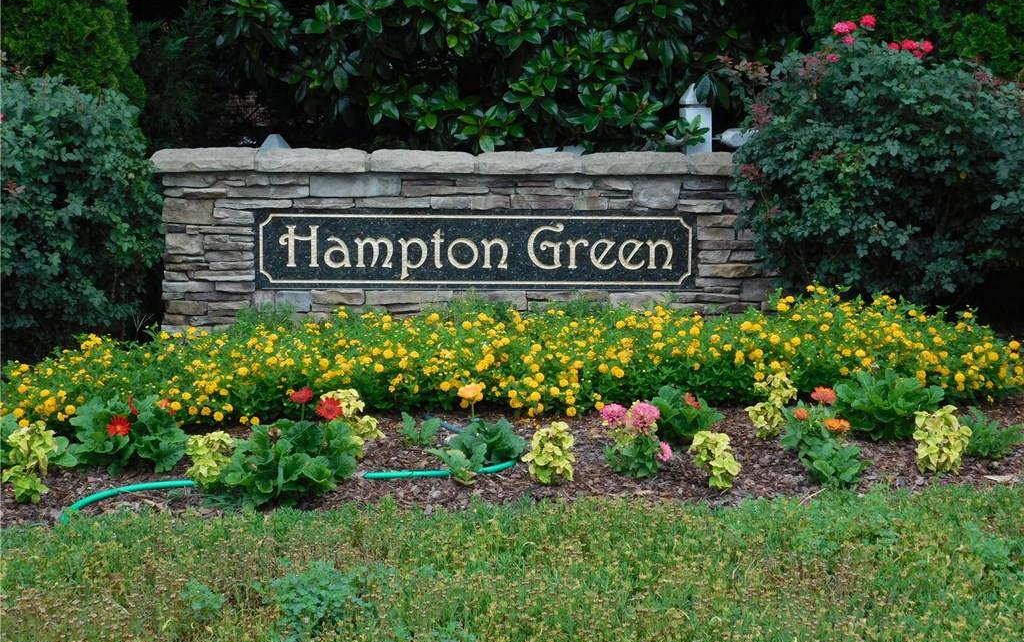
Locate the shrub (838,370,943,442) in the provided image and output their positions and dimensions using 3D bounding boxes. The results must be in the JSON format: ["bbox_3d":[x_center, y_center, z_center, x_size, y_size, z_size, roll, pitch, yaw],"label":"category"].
[{"bbox_3d":[1.589,0.356,6.350,0.454,0.269,0.420,0,7,0],"label":"shrub"}]

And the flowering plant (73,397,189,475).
[{"bbox_3d":[-1.576,0.466,6.200,0.475,0.290,0.410,1,6,0],"label":"flowering plant"}]

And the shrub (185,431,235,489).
[{"bbox_3d":[-1.090,0.506,5.470,0.192,0.196,0.180,0,7,0],"label":"shrub"}]

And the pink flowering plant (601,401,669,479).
[{"bbox_3d":[0.460,0.441,5.570,0.261,0.269,0.240,0,7,0],"label":"pink flowering plant"}]

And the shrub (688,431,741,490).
[{"bbox_3d":[0.783,0.539,5.830,0.200,0.210,0.185,1,6,0],"label":"shrub"}]

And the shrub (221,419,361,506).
[{"bbox_3d":[-0.844,0.540,5.720,0.530,0.300,0.460,1,6,0],"label":"shrub"}]

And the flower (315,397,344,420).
[{"bbox_3d":[-0.645,0.311,5.300,0.096,0.081,0.040,0,7,0],"label":"flower"}]

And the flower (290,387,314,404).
[{"bbox_3d":[-0.807,0.286,5.800,0.093,0.050,0.085,1,6,0],"label":"flower"}]

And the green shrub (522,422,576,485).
[{"bbox_3d":[0.137,0.485,5.520,0.194,0.220,0.180,0,7,0],"label":"green shrub"}]

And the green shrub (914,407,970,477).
[{"bbox_3d":[1.735,0.482,6.080,0.225,0.265,0.205,1,6,0],"label":"green shrub"}]

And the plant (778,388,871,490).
[{"bbox_3d":[1.222,0.456,5.900,0.345,0.360,0.320,1,6,0],"label":"plant"}]

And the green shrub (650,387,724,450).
[{"bbox_3d":[0.768,0.427,6.600,0.325,0.250,0.310,1,6,0],"label":"green shrub"}]

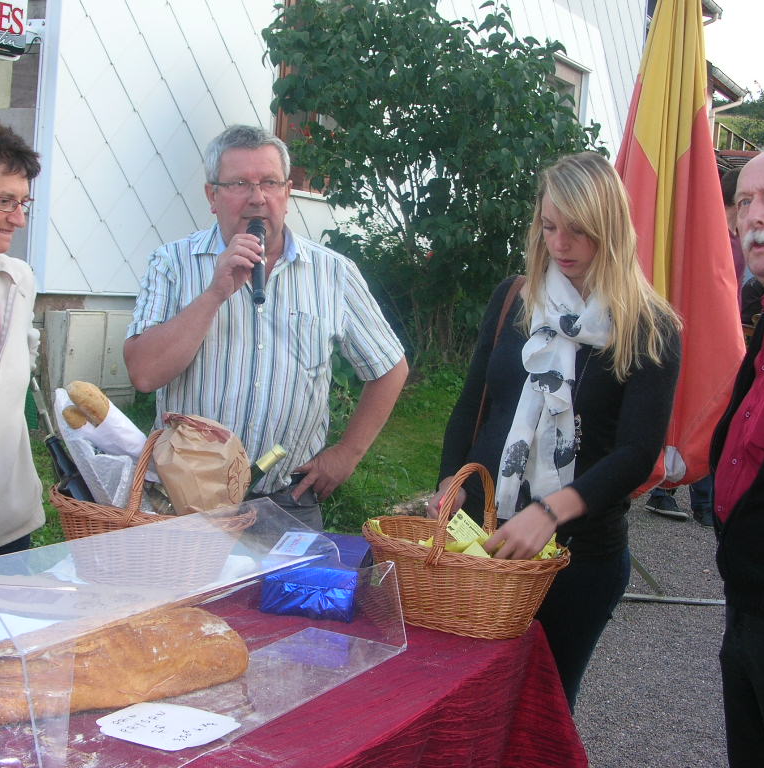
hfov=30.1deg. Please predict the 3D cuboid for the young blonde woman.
[{"bbox_3d":[0.357,0.387,2.840,0.470,1.680,0.410,7,5,28],"label":"young blonde woman"}]

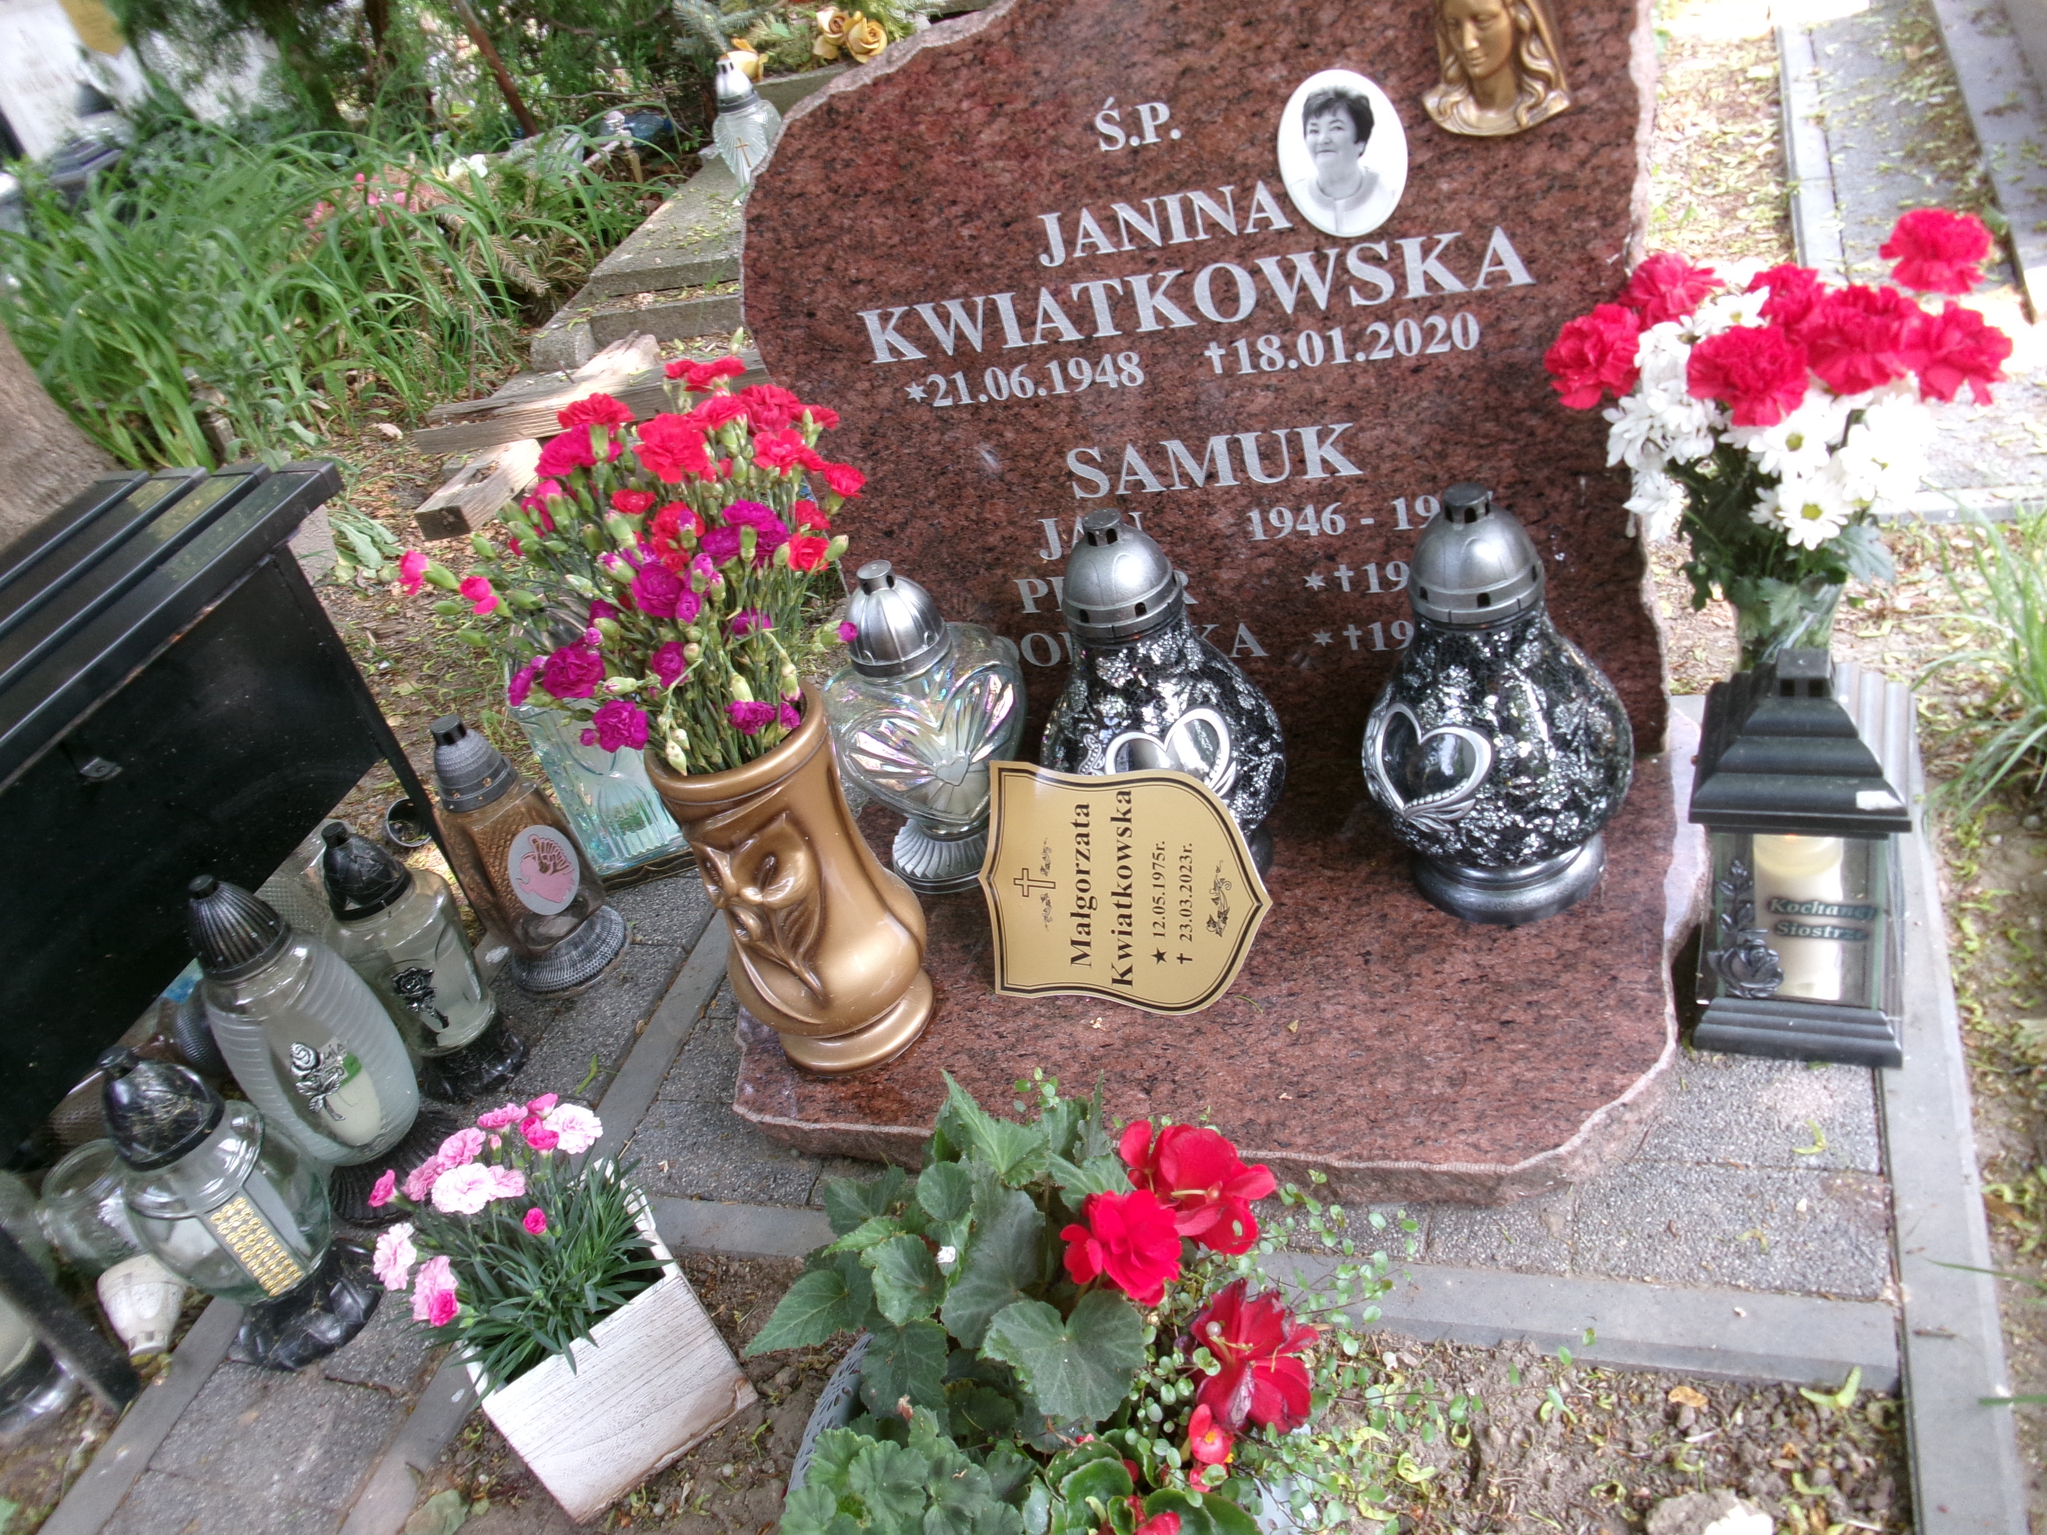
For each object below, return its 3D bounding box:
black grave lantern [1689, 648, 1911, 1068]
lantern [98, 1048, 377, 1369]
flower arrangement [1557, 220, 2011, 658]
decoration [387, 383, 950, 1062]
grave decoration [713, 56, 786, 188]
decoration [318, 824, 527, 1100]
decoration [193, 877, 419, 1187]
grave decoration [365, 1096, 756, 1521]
[{"bbox_3d":[0.551,0.049,1.174,0.139,0.298,0.143,2,38,26],"label":"black grave lantern"},{"bbox_3d":[-0.619,0.329,1.271,0.138,0.300,0.138,-36,38,-27],"label":"lantern"},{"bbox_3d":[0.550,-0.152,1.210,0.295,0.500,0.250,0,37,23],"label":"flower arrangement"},{"bbox_3d":[-0.211,-0.007,1.243,0.285,0.570,0.270,3,38,27],"label":"decoration"},{"bbox_3d":[-0.536,-1.244,3.274,0.140,0.300,0.100,-7,35,14],"label":"grave decoration"},{"bbox_3d":[-0.554,0.166,1.494,0.111,0.282,0.111,-28,35,-16],"label":"decoration"},{"bbox_3d":[-0.597,0.225,1.380,0.127,0.337,0.127,-28,35,-16],"label":"decoration"},{"bbox_3d":[-0.333,0.360,1.168,0.165,0.250,0.170,-31,36,-20],"label":"grave decoration"}]

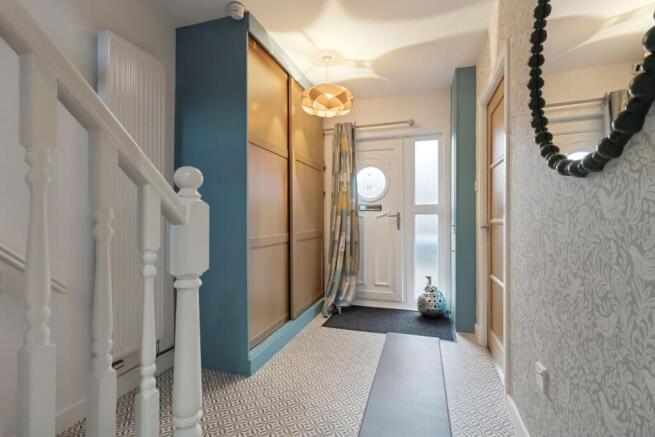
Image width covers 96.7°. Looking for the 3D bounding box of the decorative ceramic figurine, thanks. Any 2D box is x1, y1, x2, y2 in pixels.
[{"bbox_3d":[1.132,0.840,3.140,0.320,0.420,0.320,0,0,17],"label":"decorative ceramic figurine"}]

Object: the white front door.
[{"bbox_3d":[0.535,0.020,3.575,0.760,1.950,0.060,0,0,17],"label":"white front door"}]

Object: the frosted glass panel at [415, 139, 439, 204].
[{"bbox_3d":[1.158,-0.530,3.385,0.260,0.750,0.030,0,0,17],"label":"frosted glass panel"}]

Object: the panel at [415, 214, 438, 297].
[{"bbox_3d":[1.158,0.435,3.385,0.260,0.960,0.030,0,0,17],"label":"panel"}]

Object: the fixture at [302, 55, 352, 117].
[{"bbox_3d":[-0.003,-1.148,2.500,0.440,0.475,0.440,0,0,0],"label":"fixture"}]

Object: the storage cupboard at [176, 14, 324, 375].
[{"bbox_3d":[-0.582,-0.163,2.775,0.617,2.445,1.540,0,0,18],"label":"storage cupboard"}]

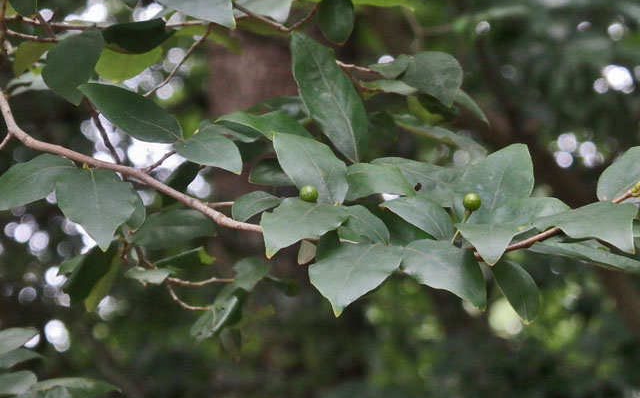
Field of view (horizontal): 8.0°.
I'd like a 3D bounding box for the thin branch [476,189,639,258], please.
[{"bbox_3d":[0.162,0.018,3.150,0.124,0.010,0.010,-23,0,14],"label":"thin branch"}]

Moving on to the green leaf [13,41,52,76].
[{"bbox_3d":[-0.211,-0.104,3.299,0.023,0.012,0.052,25,-54,-38],"label":"green leaf"}]

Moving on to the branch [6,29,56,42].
[{"bbox_3d":[-0.197,-0.112,3.135,0.034,0.005,0.010,9,0,0],"label":"branch"}]

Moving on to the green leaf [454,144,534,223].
[{"bbox_3d":[0.114,-0.010,3.007,0.049,0.066,0.012,21,-26,15],"label":"green leaf"}]

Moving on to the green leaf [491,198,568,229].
[{"bbox_3d":[0.139,0.010,3.020,0.056,0.014,0.036,-11,38,-16],"label":"green leaf"}]

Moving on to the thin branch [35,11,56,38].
[{"bbox_3d":[-0.186,-0.117,3.103,0.007,0.022,0.007,-30,0,0],"label":"thin branch"}]

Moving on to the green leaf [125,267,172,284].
[{"bbox_3d":[-0.117,0.052,3.114,0.034,0.007,0.020,-5,31,-12],"label":"green leaf"}]

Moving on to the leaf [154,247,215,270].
[{"bbox_3d":[-0.101,0.045,3.398,0.045,0.012,0.031,-4,-32,6],"label":"leaf"}]

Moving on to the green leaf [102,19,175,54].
[{"bbox_3d":[-0.126,-0.113,3.200,0.051,0.014,0.035,-2,-41,2],"label":"green leaf"}]

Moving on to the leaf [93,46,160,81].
[{"bbox_3d":[-0.124,-0.092,3.000,0.043,0.042,0.012,24,22,-17],"label":"leaf"}]

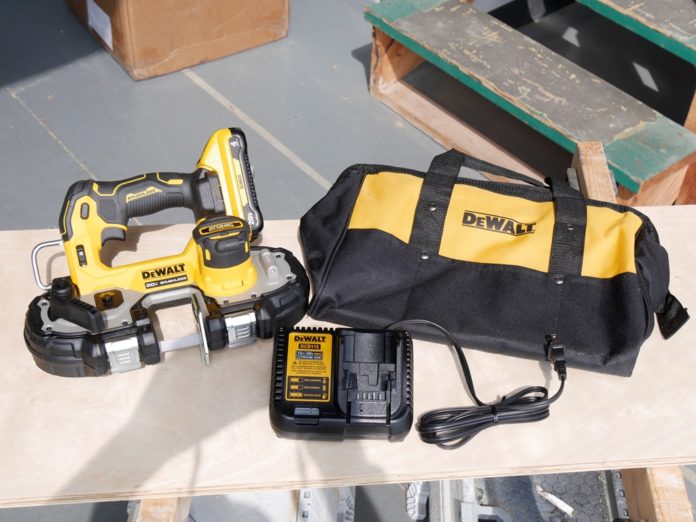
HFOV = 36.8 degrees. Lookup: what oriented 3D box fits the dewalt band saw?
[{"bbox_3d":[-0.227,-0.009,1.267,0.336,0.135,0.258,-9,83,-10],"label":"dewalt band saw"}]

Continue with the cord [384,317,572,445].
[{"bbox_3d":[0.155,0.138,1.231,0.217,0.040,0.166,1,47,-1],"label":"cord"}]

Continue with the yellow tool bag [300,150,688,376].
[{"bbox_3d":[0.172,-0.021,1.282,0.467,0.183,0.182,11,48,8],"label":"yellow tool bag"}]

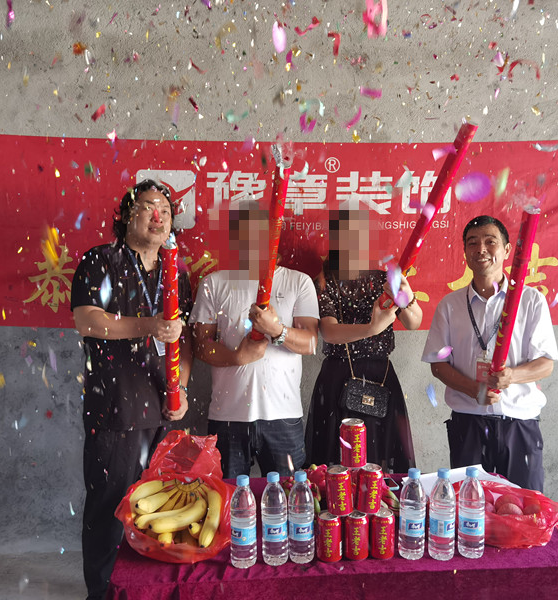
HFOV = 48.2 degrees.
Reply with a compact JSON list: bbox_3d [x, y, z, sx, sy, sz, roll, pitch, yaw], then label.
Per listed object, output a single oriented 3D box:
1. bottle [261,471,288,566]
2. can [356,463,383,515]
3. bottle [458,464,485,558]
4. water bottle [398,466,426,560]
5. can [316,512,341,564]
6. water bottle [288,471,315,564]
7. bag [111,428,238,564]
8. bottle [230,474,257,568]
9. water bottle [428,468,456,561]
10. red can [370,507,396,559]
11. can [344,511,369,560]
[{"bbox_3d":[-0.010,0.571,1.635,0.065,0.237,0.065,-1,7,0],"label":"bottle"},{"bbox_3d":[0.247,0.506,1.676,0.066,0.117,0.066,-1,7,0],"label":"can"},{"bbox_3d":[0.497,0.539,1.591,0.065,0.226,0.065,0,6,0],"label":"bottle"},{"bbox_3d":[0.338,0.540,1.581,0.065,0.226,0.065,0,6,0],"label":"water bottle"},{"bbox_3d":[0.135,0.627,1.657,0.066,0.117,0.066,-1,7,0],"label":"can"},{"bbox_3d":[0.057,0.542,1.564,0.065,0.226,0.065,0,6,0],"label":"water bottle"},{"bbox_3d":[-0.270,0.513,1.668,0.325,0.260,0.320,0,6,0],"label":"bag"},{"bbox_3d":[-0.091,0.574,1.623,0.065,0.237,0.065,-1,7,0],"label":"bottle"},{"bbox_3d":[0.430,0.564,1.645,0.065,0.237,0.065,-1,7,0],"label":"water bottle"},{"bbox_3d":[0.279,0.624,1.664,0.066,0.117,0.066,-1,7,0],"label":"red can"},{"bbox_3d":[0.209,0.625,1.663,0.066,0.117,0.066,-1,7,0],"label":"can"}]

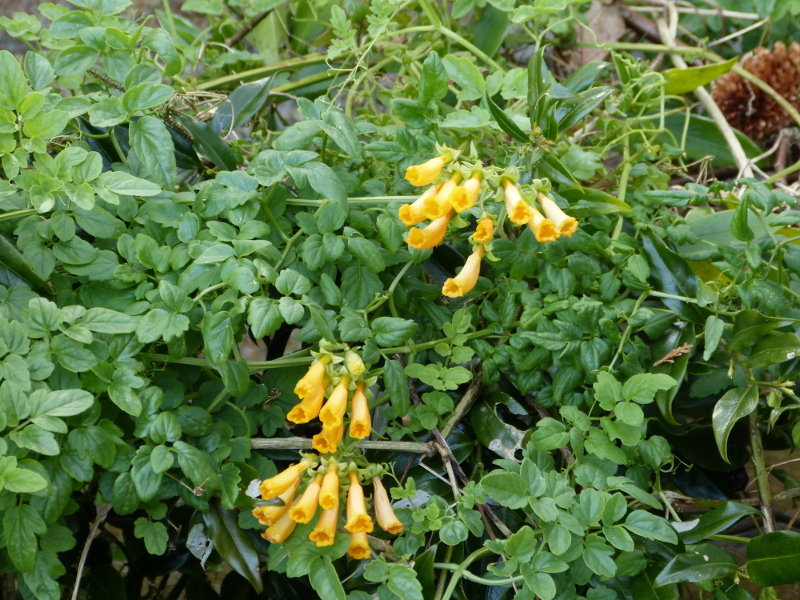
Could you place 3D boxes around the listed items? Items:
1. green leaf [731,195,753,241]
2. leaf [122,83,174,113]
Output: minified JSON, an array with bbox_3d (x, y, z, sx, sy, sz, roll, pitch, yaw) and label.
[{"bbox_3d":[0.193,-0.046,2.450,0.013,0.028,0.007,0,-18,18],"label":"green leaf"},{"bbox_3d":[-0.156,-0.126,2.700,0.033,0.009,0.020,-25,51,-13],"label":"leaf"}]

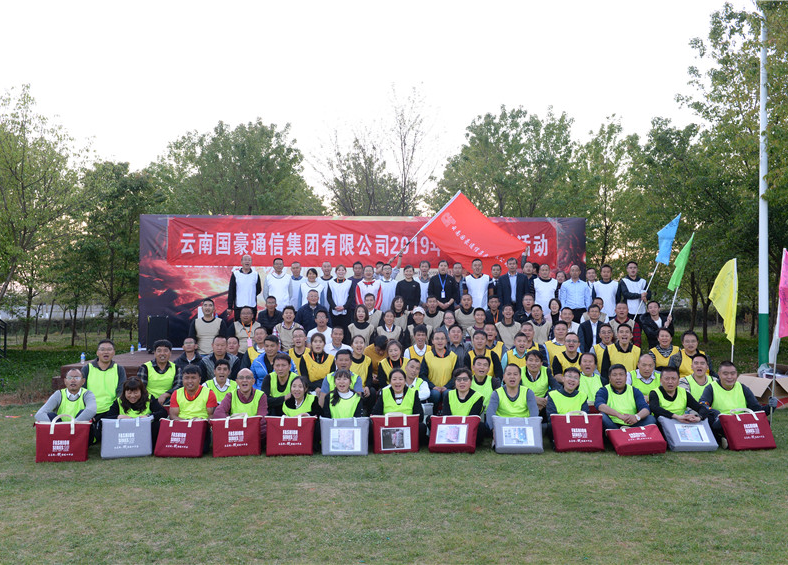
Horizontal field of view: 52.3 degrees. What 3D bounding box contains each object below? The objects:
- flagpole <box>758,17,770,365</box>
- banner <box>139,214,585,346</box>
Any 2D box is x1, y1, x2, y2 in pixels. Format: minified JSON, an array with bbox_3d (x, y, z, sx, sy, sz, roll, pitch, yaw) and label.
[{"bbox_3d":[6.450,-1.500,14.000,0.180,6.800,0.180,0,-1,0],"label":"flagpole"},{"bbox_3d":[-0.560,0.010,15.600,8.700,2.600,0.100,0,-1,-3],"label":"banner"}]

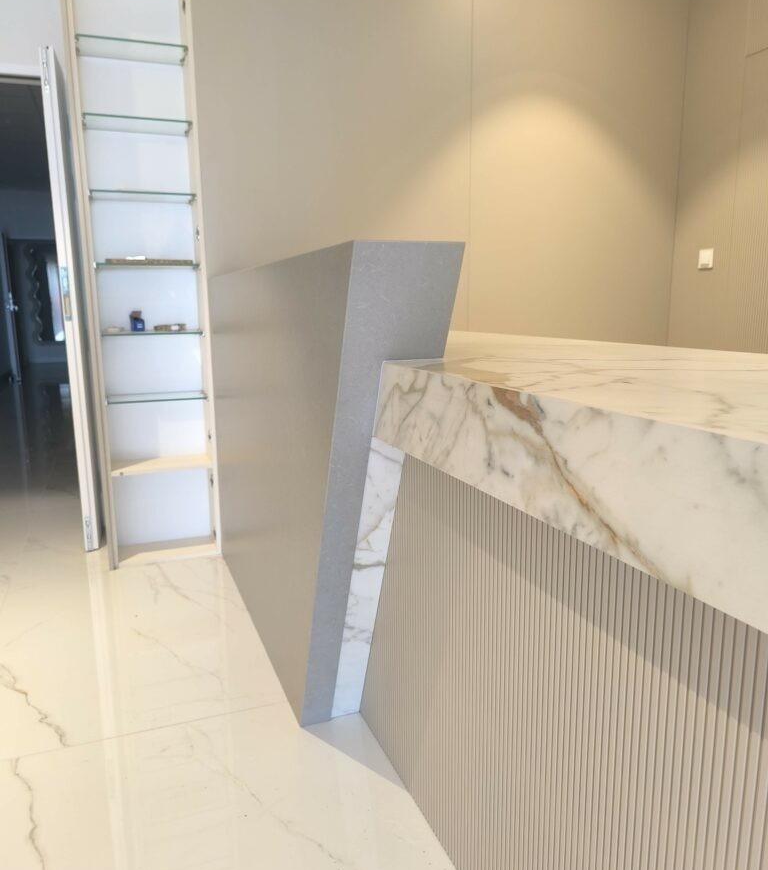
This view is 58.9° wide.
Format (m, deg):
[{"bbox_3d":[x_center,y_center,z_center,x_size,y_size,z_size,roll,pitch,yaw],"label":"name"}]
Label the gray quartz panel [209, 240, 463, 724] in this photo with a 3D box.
[{"bbox_3d":[-0.269,0.103,1.954,0.177,1.128,1.787,-5,12,-20],"label":"gray quartz panel"}]

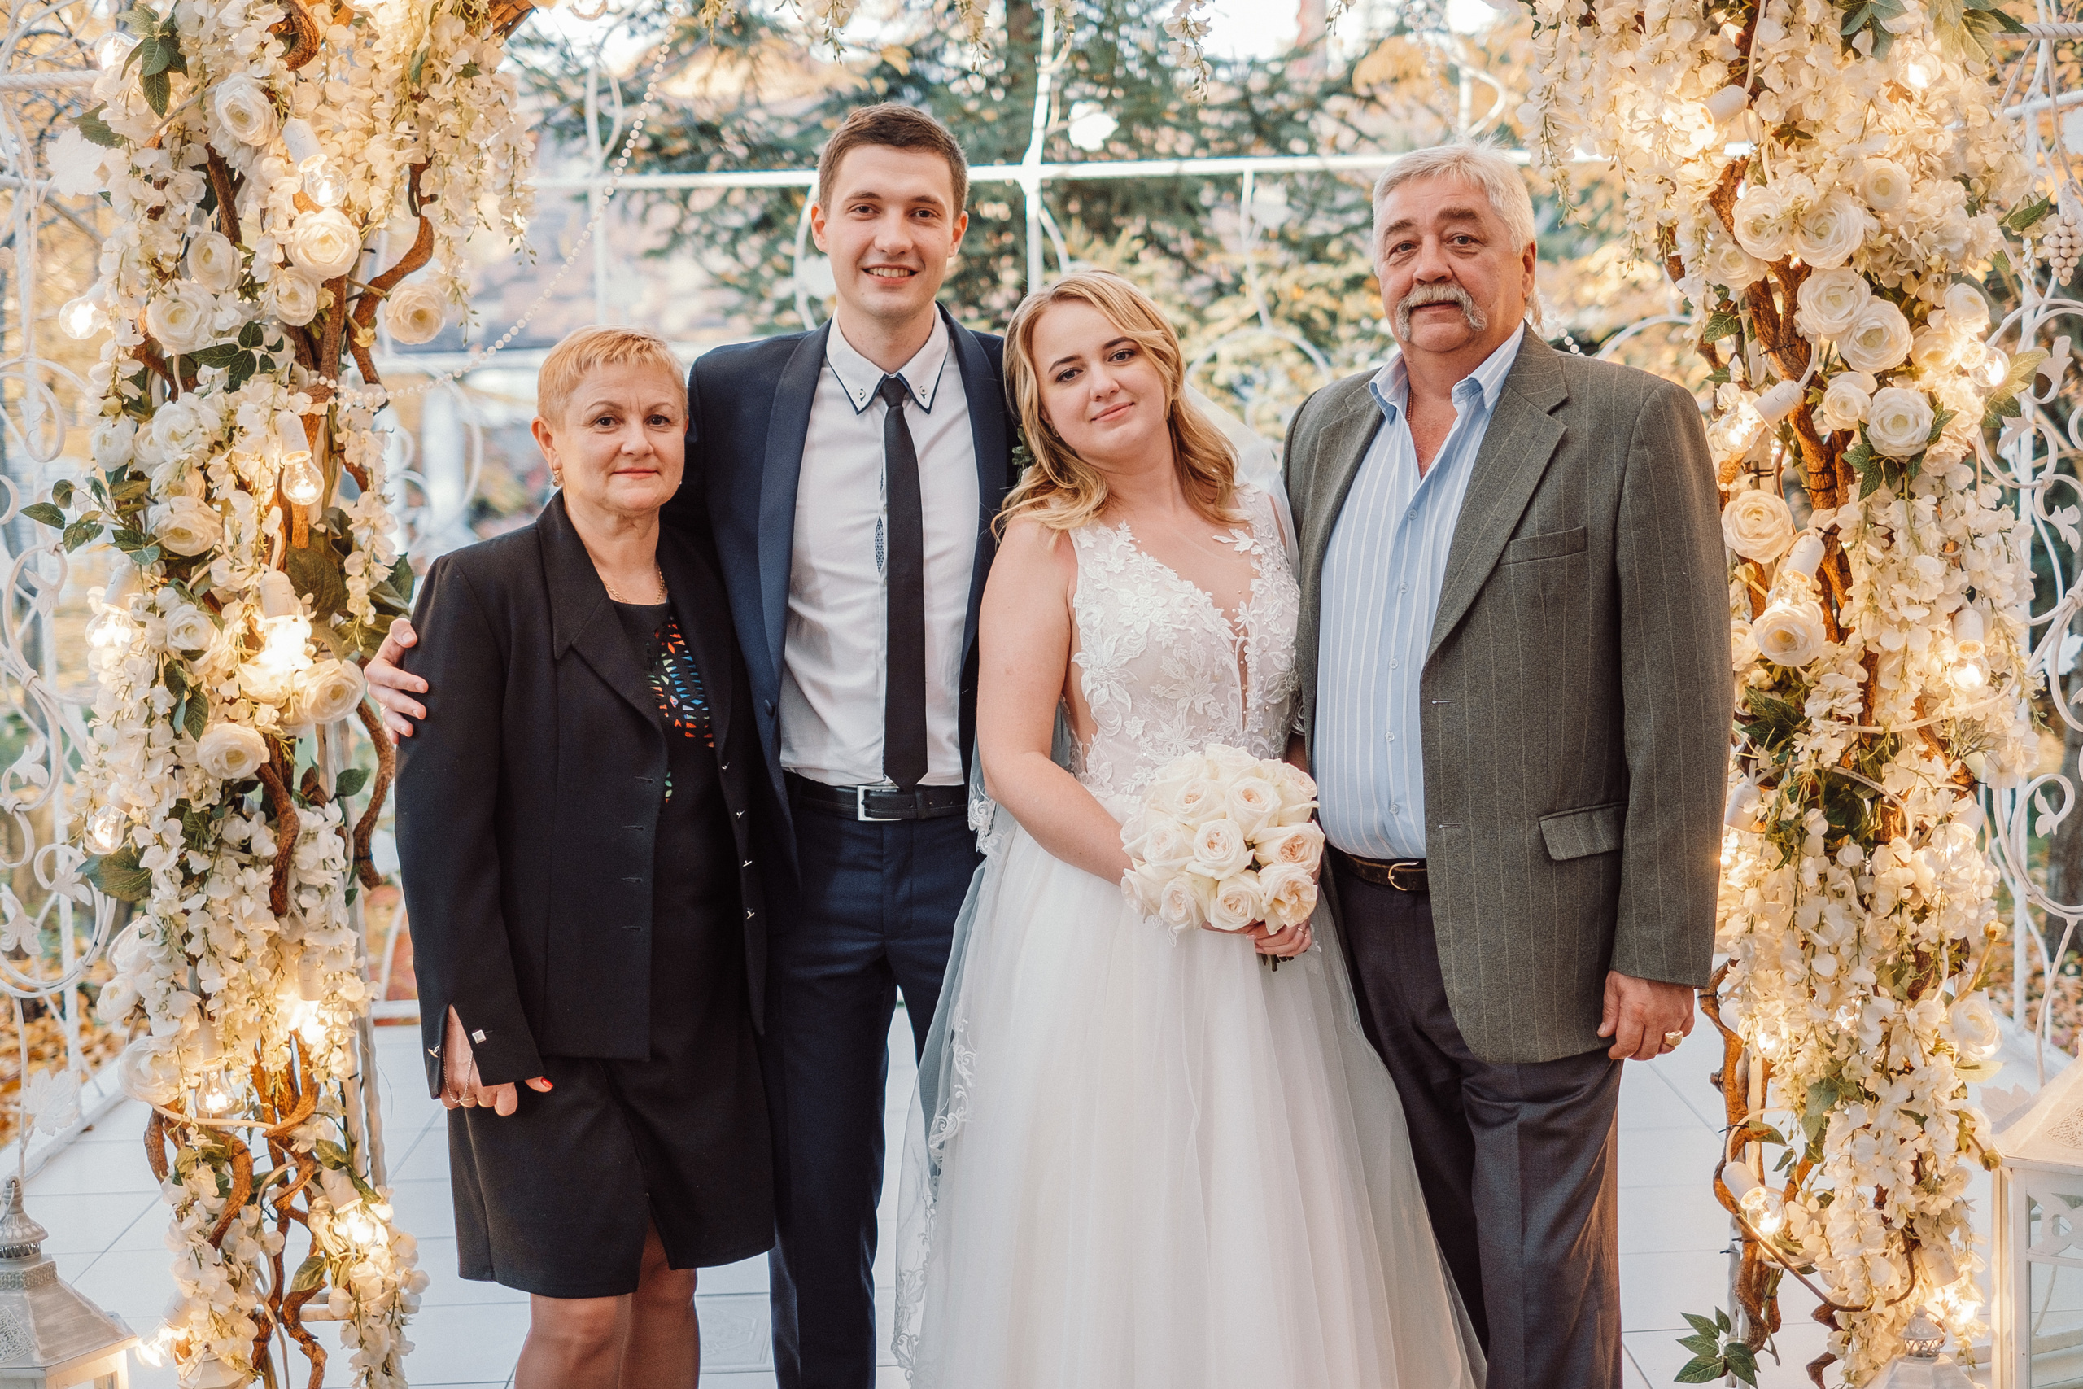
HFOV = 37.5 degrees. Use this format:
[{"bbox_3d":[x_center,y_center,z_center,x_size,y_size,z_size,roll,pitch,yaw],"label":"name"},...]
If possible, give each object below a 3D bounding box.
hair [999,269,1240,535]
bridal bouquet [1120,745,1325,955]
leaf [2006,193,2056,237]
[{"bbox_3d":[0.087,-0.324,3.400,0.265,0.300,0.240,-8,6,2],"label":"hair"},{"bbox_3d":[0.191,0.167,3.220,0.210,0.230,0.200,-1,6,-2],"label":"bridal bouquet"},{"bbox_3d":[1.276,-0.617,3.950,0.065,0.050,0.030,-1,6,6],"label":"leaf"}]

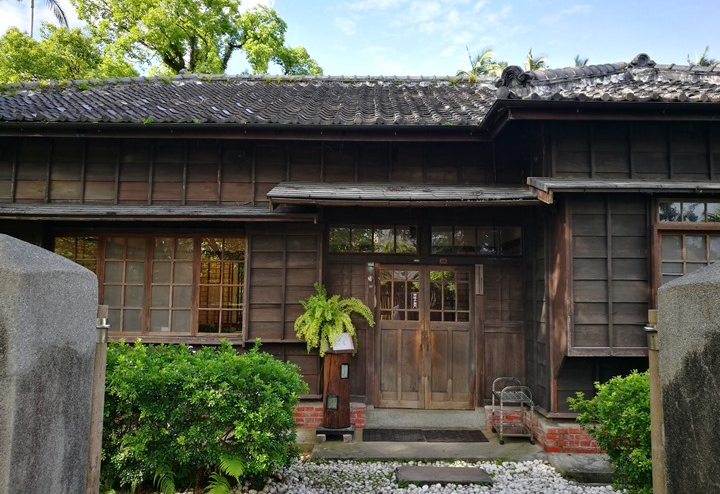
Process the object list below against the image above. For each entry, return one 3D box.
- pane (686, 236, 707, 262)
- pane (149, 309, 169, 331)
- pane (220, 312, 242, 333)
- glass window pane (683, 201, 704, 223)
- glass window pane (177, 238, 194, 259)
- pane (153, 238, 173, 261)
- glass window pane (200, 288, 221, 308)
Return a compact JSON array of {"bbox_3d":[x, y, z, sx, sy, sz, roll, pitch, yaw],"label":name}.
[{"bbox_3d":[3.459,0.016,5.773,0.212,0.271,0.025,1,-5,0],"label":"pane"},{"bbox_3d":[-2.517,0.928,7.101,0.254,0.279,0.030,0,-4,0],"label":"pane"},{"bbox_3d":[-1.620,0.953,7.095,0.279,0.279,0.030,0,-4,0],"label":"pane"},{"bbox_3d":[3.452,-0.355,5.806,0.227,0.206,0.025,1,-5,0],"label":"glass window pane"},{"bbox_3d":[-2.243,0.021,7.201,0.236,0.281,0.020,1,-5,1],"label":"glass window pane"},{"bbox_3d":[-2.501,0.022,7.142,0.238,0.282,0.020,1,-5,0],"label":"pane"},{"bbox_3d":[-1.899,0.641,7.144,0.261,0.276,0.020,1,-5,1],"label":"glass window pane"}]

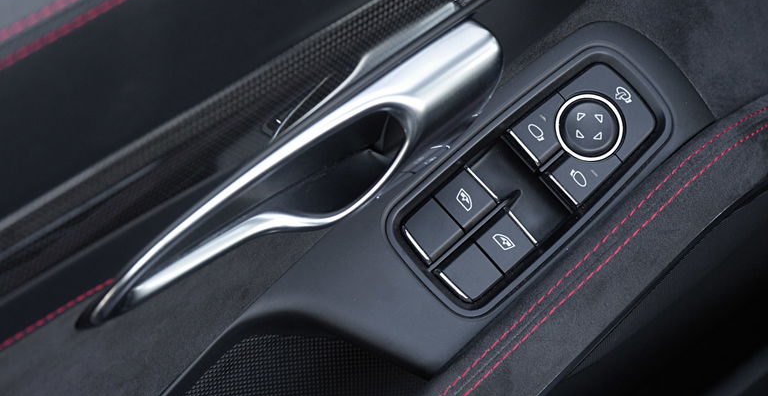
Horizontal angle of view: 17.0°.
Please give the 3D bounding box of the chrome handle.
[{"bbox_3d":[-0.033,-0.007,0.990,0.195,0.044,0.040,-35,65,-14],"label":"chrome handle"}]

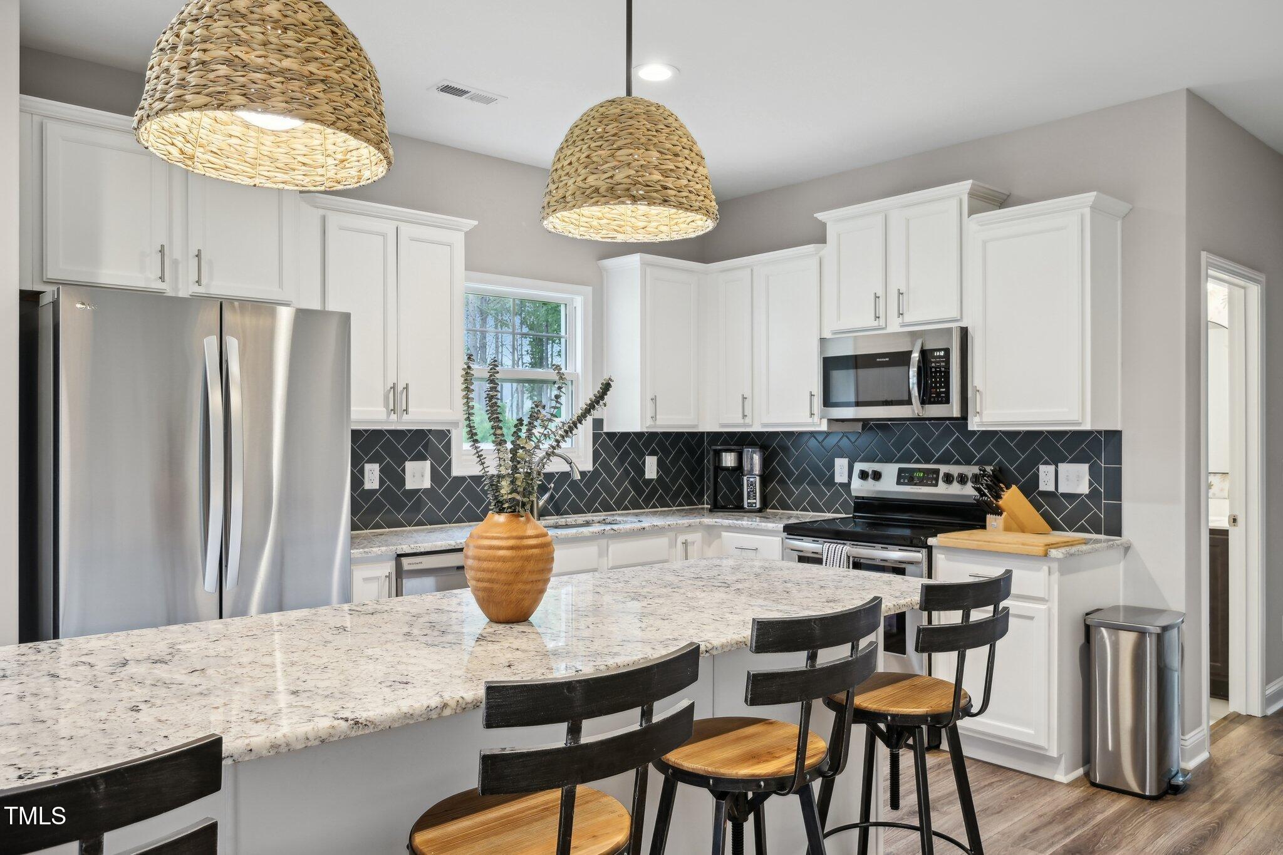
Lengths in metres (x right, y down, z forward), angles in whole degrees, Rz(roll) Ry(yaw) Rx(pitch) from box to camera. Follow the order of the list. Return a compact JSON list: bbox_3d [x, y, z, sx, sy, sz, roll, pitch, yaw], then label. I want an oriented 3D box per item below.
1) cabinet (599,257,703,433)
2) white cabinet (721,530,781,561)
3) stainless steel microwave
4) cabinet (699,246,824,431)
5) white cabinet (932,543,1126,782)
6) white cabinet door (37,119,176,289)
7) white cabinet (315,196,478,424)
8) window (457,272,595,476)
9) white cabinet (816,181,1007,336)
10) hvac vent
[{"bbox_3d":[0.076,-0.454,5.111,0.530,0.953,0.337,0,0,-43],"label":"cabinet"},{"bbox_3d":[0.787,0.951,4.730,0.640,0.880,0.435,0,0,-43],"label":"white cabinet"},{"bbox_3d":[1.297,-0.244,4.369,0.405,0.413,0.762,1,-1,-42],"label":"stainless steel microwave"},{"bbox_3d":[0.757,-0.456,4.981,0.361,0.953,0.860,0,0,-43],"label":"cabinet"},{"bbox_3d":[1.649,0.943,3.818,0.631,0.885,0.525,0,0,-43],"label":"white cabinet"},{"bbox_3d":[-1.881,-0.764,3.142,0.380,0.543,0.028,0,-1,-42],"label":"white cabinet door"},{"bbox_3d":[-1.177,-0.474,4.008,0.798,0.955,0.360,1,-1,-42],"label":"white cabinet"},{"bbox_3d":[-0.627,-0.273,4.772,0.894,1.039,0.095,1,-1,-42],"label":"window"},{"bbox_3d":[1.314,-0.774,4.390,0.360,0.643,0.858,1,-1,-42],"label":"white cabinet"},{"bbox_3d":[-0.726,-1.382,3.711,0.295,0.020,0.160,0,0,-43],"label":"hvac vent"}]

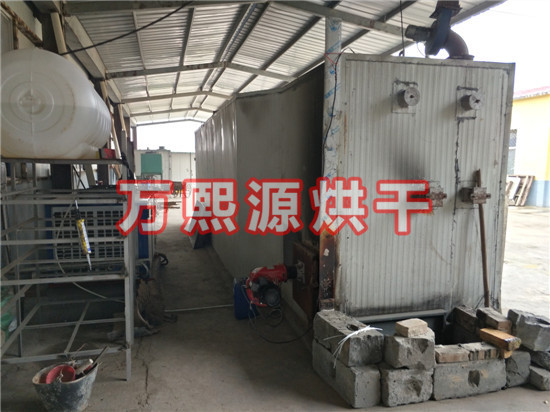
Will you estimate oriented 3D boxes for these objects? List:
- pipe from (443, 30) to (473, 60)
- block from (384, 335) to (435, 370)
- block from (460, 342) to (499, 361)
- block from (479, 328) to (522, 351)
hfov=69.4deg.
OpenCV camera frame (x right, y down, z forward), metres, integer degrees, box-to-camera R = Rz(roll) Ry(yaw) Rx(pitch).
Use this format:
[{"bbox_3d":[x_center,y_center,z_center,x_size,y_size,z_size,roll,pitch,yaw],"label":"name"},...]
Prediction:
[{"bbox_3d":[1.387,-1.209,3.000,0.190,0.205,0.175,0,5,-13],"label":"pipe"},{"bbox_3d":[0.916,0.989,2.856,0.295,0.215,0.260,0,4,-13],"label":"block"},{"bbox_3d":[1.470,1.053,2.890,0.240,0.083,0.125,0,4,-12],"label":"block"},{"bbox_3d":[1.457,0.864,2.578,0.088,0.056,0.220,-2,6,-25],"label":"block"}]

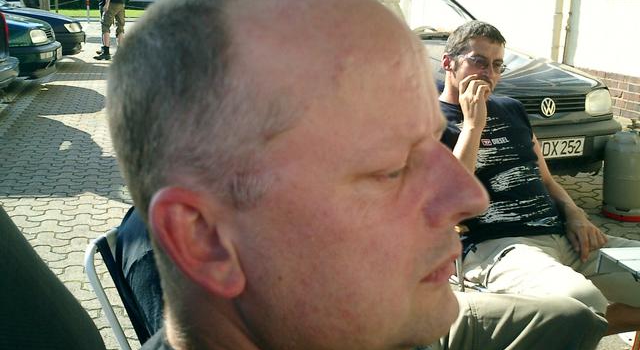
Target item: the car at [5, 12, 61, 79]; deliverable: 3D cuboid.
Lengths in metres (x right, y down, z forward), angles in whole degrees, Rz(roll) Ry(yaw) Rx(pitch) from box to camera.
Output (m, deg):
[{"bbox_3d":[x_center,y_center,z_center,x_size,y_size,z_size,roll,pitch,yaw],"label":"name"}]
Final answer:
[{"bbox_3d":[-5.265,-1.738,8.019,4.020,1.420,1.700,-3,16,-13],"label":"car"}]

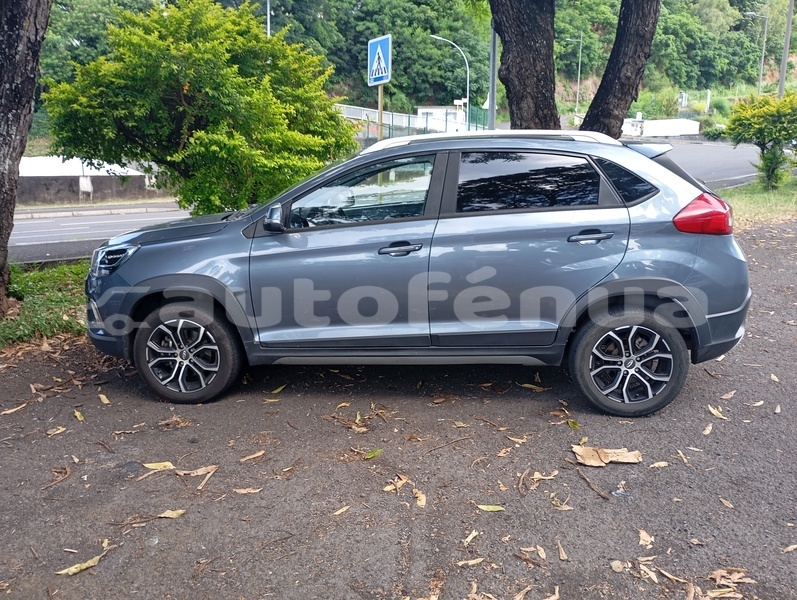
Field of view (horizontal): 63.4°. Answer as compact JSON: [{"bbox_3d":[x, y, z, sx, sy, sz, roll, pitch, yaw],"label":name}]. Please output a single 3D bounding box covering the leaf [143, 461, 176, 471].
[{"bbox_3d":[-1.127,0.784,3.044,0.158,0.018,0.066,-3,12,-12],"label":"leaf"}]

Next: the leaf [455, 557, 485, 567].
[{"bbox_3d":[0.258,0.927,2.282,0.108,0.015,0.032,-4,12,-18],"label":"leaf"}]

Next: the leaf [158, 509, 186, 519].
[{"bbox_3d":[-0.919,0.867,2.627,0.093,0.018,0.060,2,12,14],"label":"leaf"}]

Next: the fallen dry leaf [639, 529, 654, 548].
[{"bbox_3d":[0.929,0.891,2.416,0.060,0.018,0.100,3,12,16],"label":"fallen dry leaf"}]

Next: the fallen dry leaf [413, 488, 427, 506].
[{"bbox_3d":[0.089,0.830,2.700,0.050,0.018,0.145,-2,11,-8],"label":"fallen dry leaf"}]

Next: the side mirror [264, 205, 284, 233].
[{"bbox_3d":[-0.669,-0.447,3.511,0.110,0.162,0.200,1,12,6],"label":"side mirror"}]

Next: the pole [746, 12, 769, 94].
[{"bbox_3d":[20.627,-13.019,37.635,1.250,6.994,0.220,-1,11,-7],"label":"pole"}]

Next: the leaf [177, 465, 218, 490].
[{"bbox_3d":[-0.926,0.802,2.940,0.185,0.020,0.185,1,12,6],"label":"leaf"}]

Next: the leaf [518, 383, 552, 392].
[{"bbox_3d":[0.865,0.560,4.074,0.220,0.030,0.090,3,11,17],"label":"leaf"}]

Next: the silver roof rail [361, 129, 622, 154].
[{"bbox_3d":[0.515,-0.901,3.680,1.500,0.125,0.080,1,12,6],"label":"silver roof rail"}]

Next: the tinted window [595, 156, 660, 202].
[{"bbox_3d":[1.231,-0.646,3.497,0.345,0.245,0.055,1,2,6],"label":"tinted window"}]

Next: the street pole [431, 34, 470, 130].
[{"bbox_3d":[2.448,-8.993,30.120,1.850,6.444,0.180,-3,11,-14],"label":"street pole"}]

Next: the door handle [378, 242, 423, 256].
[{"bbox_3d":[0.012,-0.275,3.535,0.245,0.075,0.055,1,12,6],"label":"door handle"}]

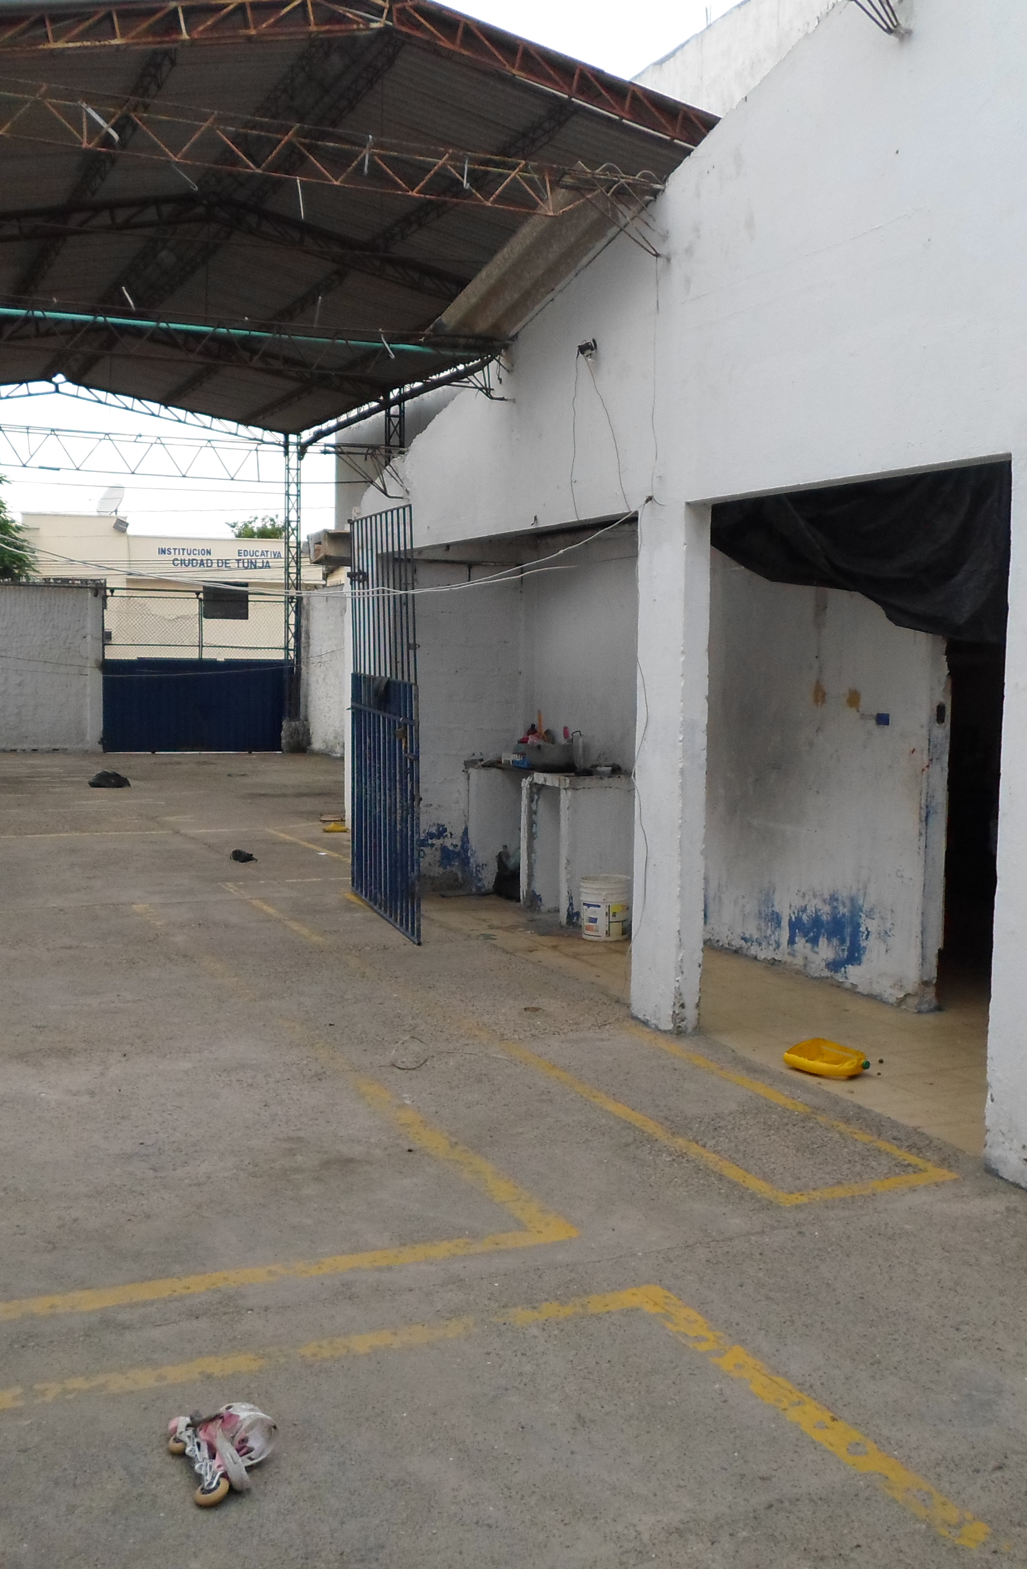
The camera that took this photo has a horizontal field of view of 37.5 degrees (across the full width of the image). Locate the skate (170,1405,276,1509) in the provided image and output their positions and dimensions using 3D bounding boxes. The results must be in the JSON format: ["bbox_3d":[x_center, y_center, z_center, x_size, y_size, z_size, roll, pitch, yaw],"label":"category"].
[{"bbox_3d":[-0.559,1.290,2.932,0.225,0.120,0.255,-7,8,-31],"label":"skate"}]

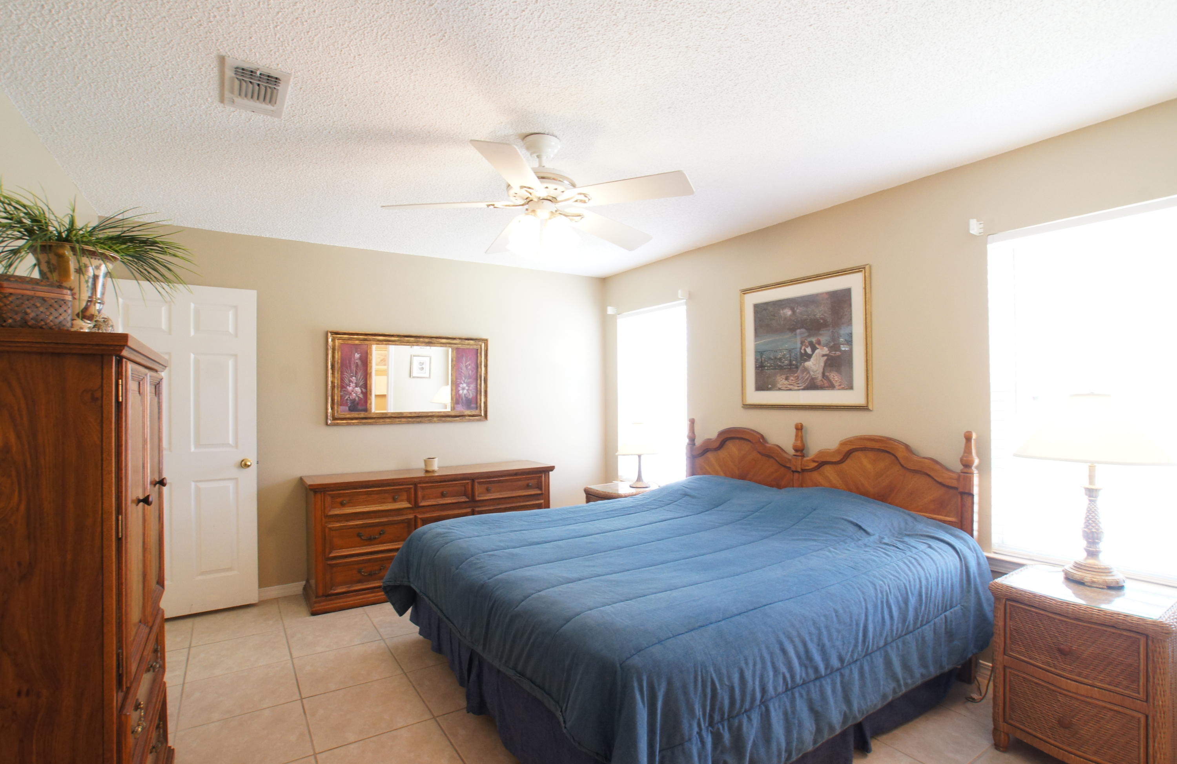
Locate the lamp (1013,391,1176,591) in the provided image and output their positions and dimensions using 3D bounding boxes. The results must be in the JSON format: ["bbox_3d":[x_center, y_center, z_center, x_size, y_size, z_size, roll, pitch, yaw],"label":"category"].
[{"bbox_3d":[2.110,0.441,2.200,0.490,0.766,0.490,1,-2,-34],"label":"lamp"}]

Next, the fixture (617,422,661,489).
[{"bbox_3d":[0.432,0.621,4.465,0.375,0.548,0.375,0,-1,0],"label":"fixture"}]

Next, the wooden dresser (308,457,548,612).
[{"bbox_3d":[-1.158,1.090,4.030,1.780,0.810,0.475,1,-2,-35],"label":"wooden dresser"}]

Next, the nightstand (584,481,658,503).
[{"bbox_3d":[0.301,1.198,4.285,0.480,0.615,0.540,1,-2,-34],"label":"nightstand"}]

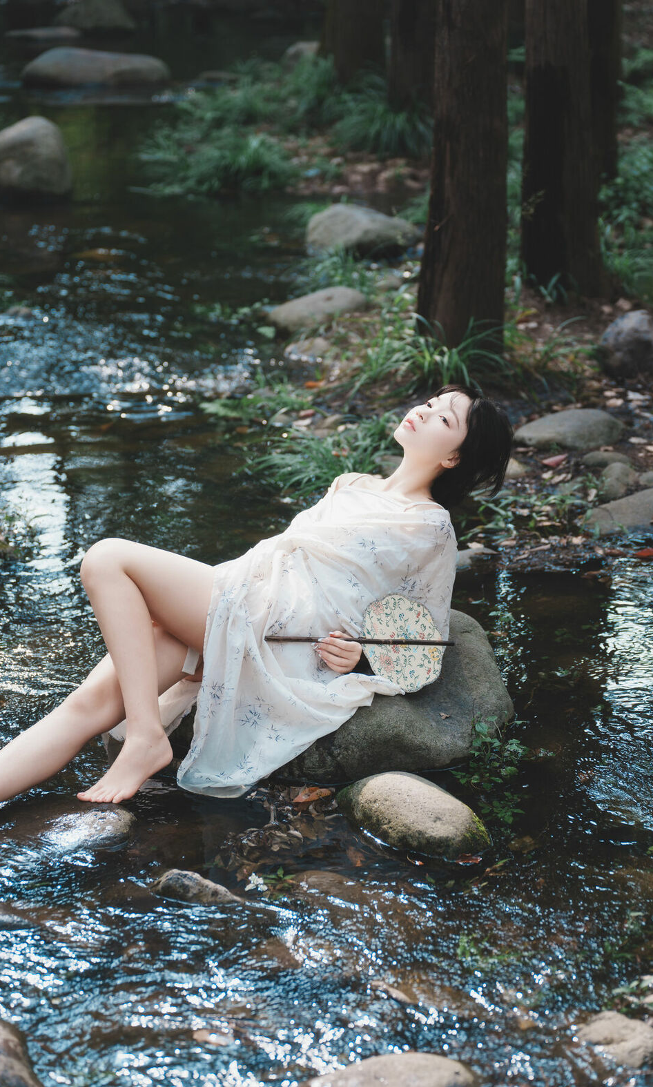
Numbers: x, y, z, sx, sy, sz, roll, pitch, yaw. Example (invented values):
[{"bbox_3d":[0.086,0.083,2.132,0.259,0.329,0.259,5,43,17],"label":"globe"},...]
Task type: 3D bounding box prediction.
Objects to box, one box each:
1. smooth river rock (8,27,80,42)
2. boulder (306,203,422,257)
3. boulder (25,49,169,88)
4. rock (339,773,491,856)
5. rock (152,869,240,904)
[{"bbox_3d":[-2.217,-3.993,16.800,0.600,0.120,0.380,0,19,0],"label":"smooth river rock"},{"bbox_3d":[0.161,-1.353,9.241,0.501,0.227,0.351,3,19,9],"label":"boulder"},{"bbox_3d":[-1.571,-3.241,14.606,0.999,0.259,0.600,0,19,0],"label":"boulder"},{"bbox_3d":[0.167,0.523,4.138,0.309,0.147,0.210,8,20,24],"label":"rock"},{"bbox_3d":[-0.243,0.641,3.990,0.165,0.068,0.100,6,20,16],"label":"rock"}]

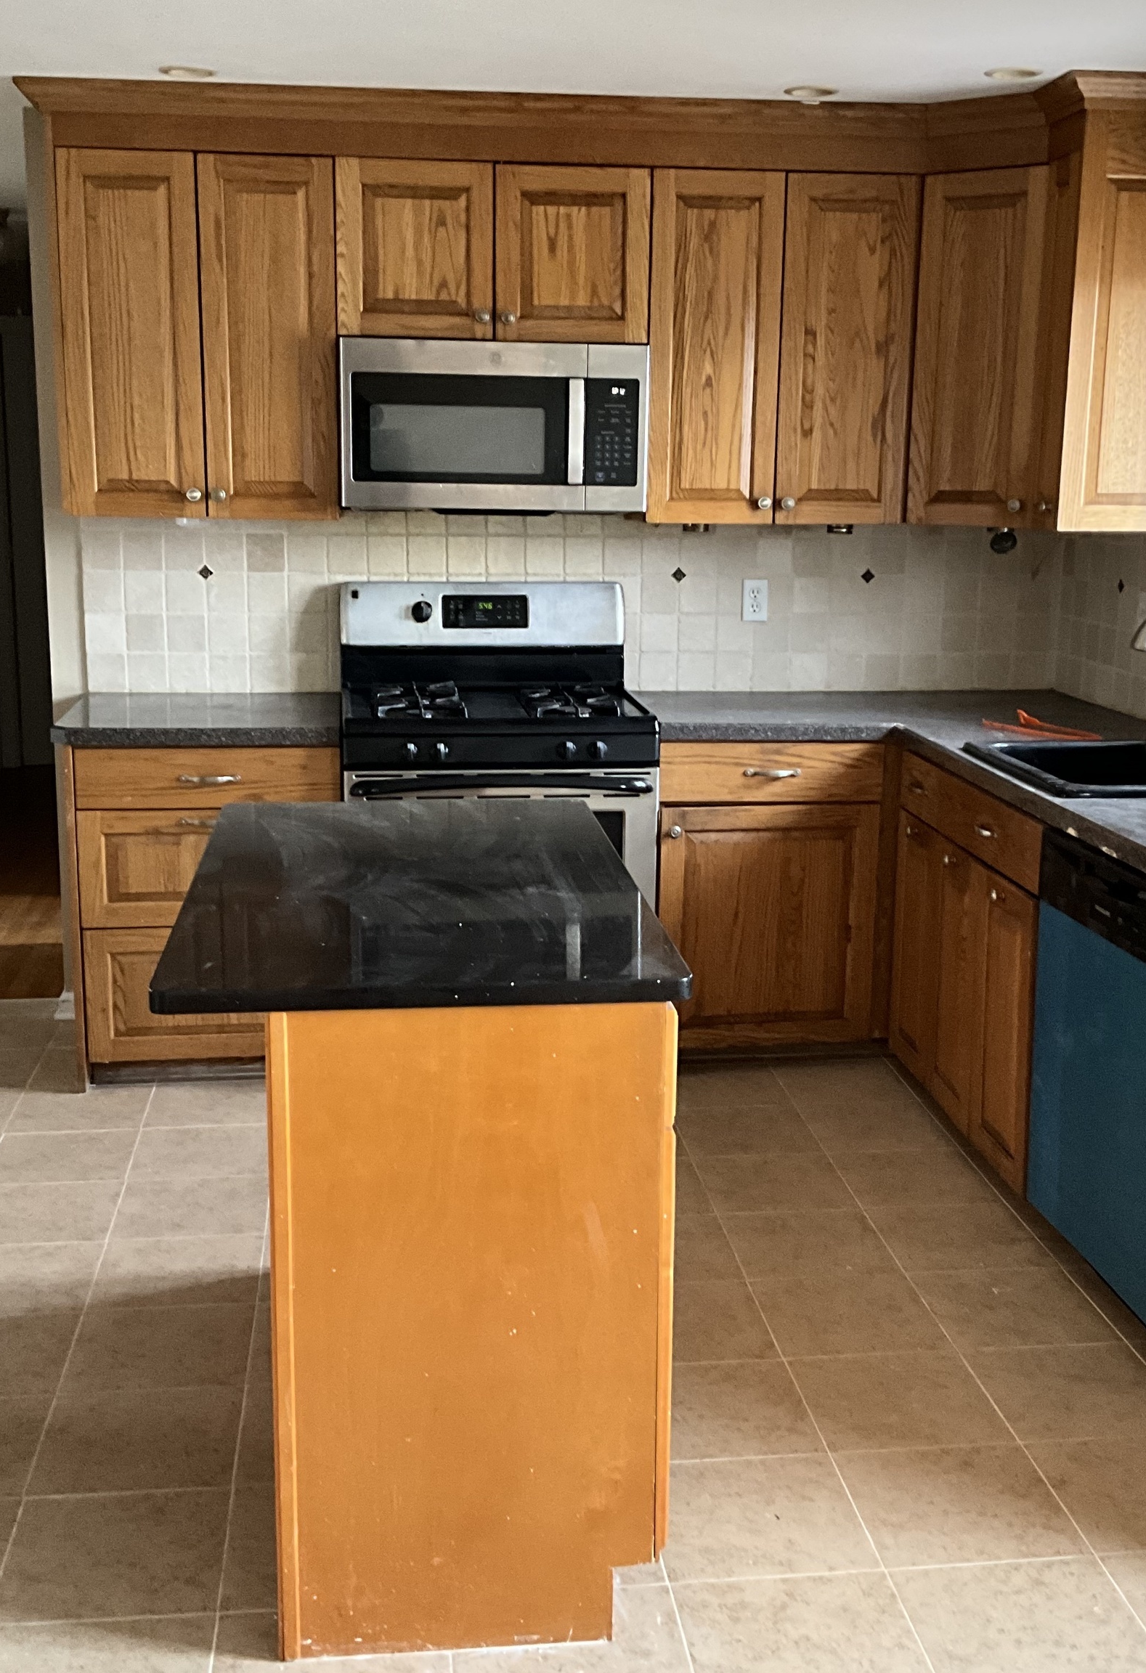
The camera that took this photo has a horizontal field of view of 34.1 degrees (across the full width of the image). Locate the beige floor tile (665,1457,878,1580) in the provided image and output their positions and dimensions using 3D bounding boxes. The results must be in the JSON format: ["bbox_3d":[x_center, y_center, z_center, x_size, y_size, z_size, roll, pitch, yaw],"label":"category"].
[{"bbox_3d":[0.268,1.002,2.748,0.305,0.010,0.305,-1,12,-6],"label":"beige floor tile"}]

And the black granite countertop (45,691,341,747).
[{"bbox_3d":[-0.911,-0.296,4.664,0.662,0.042,0.647,-1,12,-6],"label":"black granite countertop"}]

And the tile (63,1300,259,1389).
[{"bbox_3d":[-0.733,0.916,3.329,0.310,0.010,0.310,-1,12,-6],"label":"tile"}]

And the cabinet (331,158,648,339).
[{"bbox_3d":[-0.207,-1.466,4.743,0.767,0.417,0.326,-1,12,-6],"label":"cabinet"}]

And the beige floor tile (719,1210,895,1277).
[{"bbox_3d":[0.472,0.813,3.699,0.305,0.010,0.305,-1,12,-6],"label":"beige floor tile"}]

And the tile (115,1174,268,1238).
[{"bbox_3d":[-0.802,0.786,3.939,0.310,0.010,0.310,-1,12,-6],"label":"tile"}]

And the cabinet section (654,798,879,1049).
[{"bbox_3d":[0.462,0.172,4.987,0.555,0.624,0.550,-1,12,-6],"label":"cabinet section"}]

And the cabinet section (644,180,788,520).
[{"bbox_3d":[0.340,-1.255,4.862,0.331,0.859,0.320,-1,12,-6],"label":"cabinet section"}]

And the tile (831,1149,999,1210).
[{"bbox_3d":[0.744,0.744,4.032,0.305,0.010,0.305,-1,12,-6],"label":"tile"}]

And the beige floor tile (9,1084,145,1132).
[{"bbox_3d":[-1.159,0.648,4.423,0.305,0.010,0.305,-1,12,-6],"label":"beige floor tile"}]

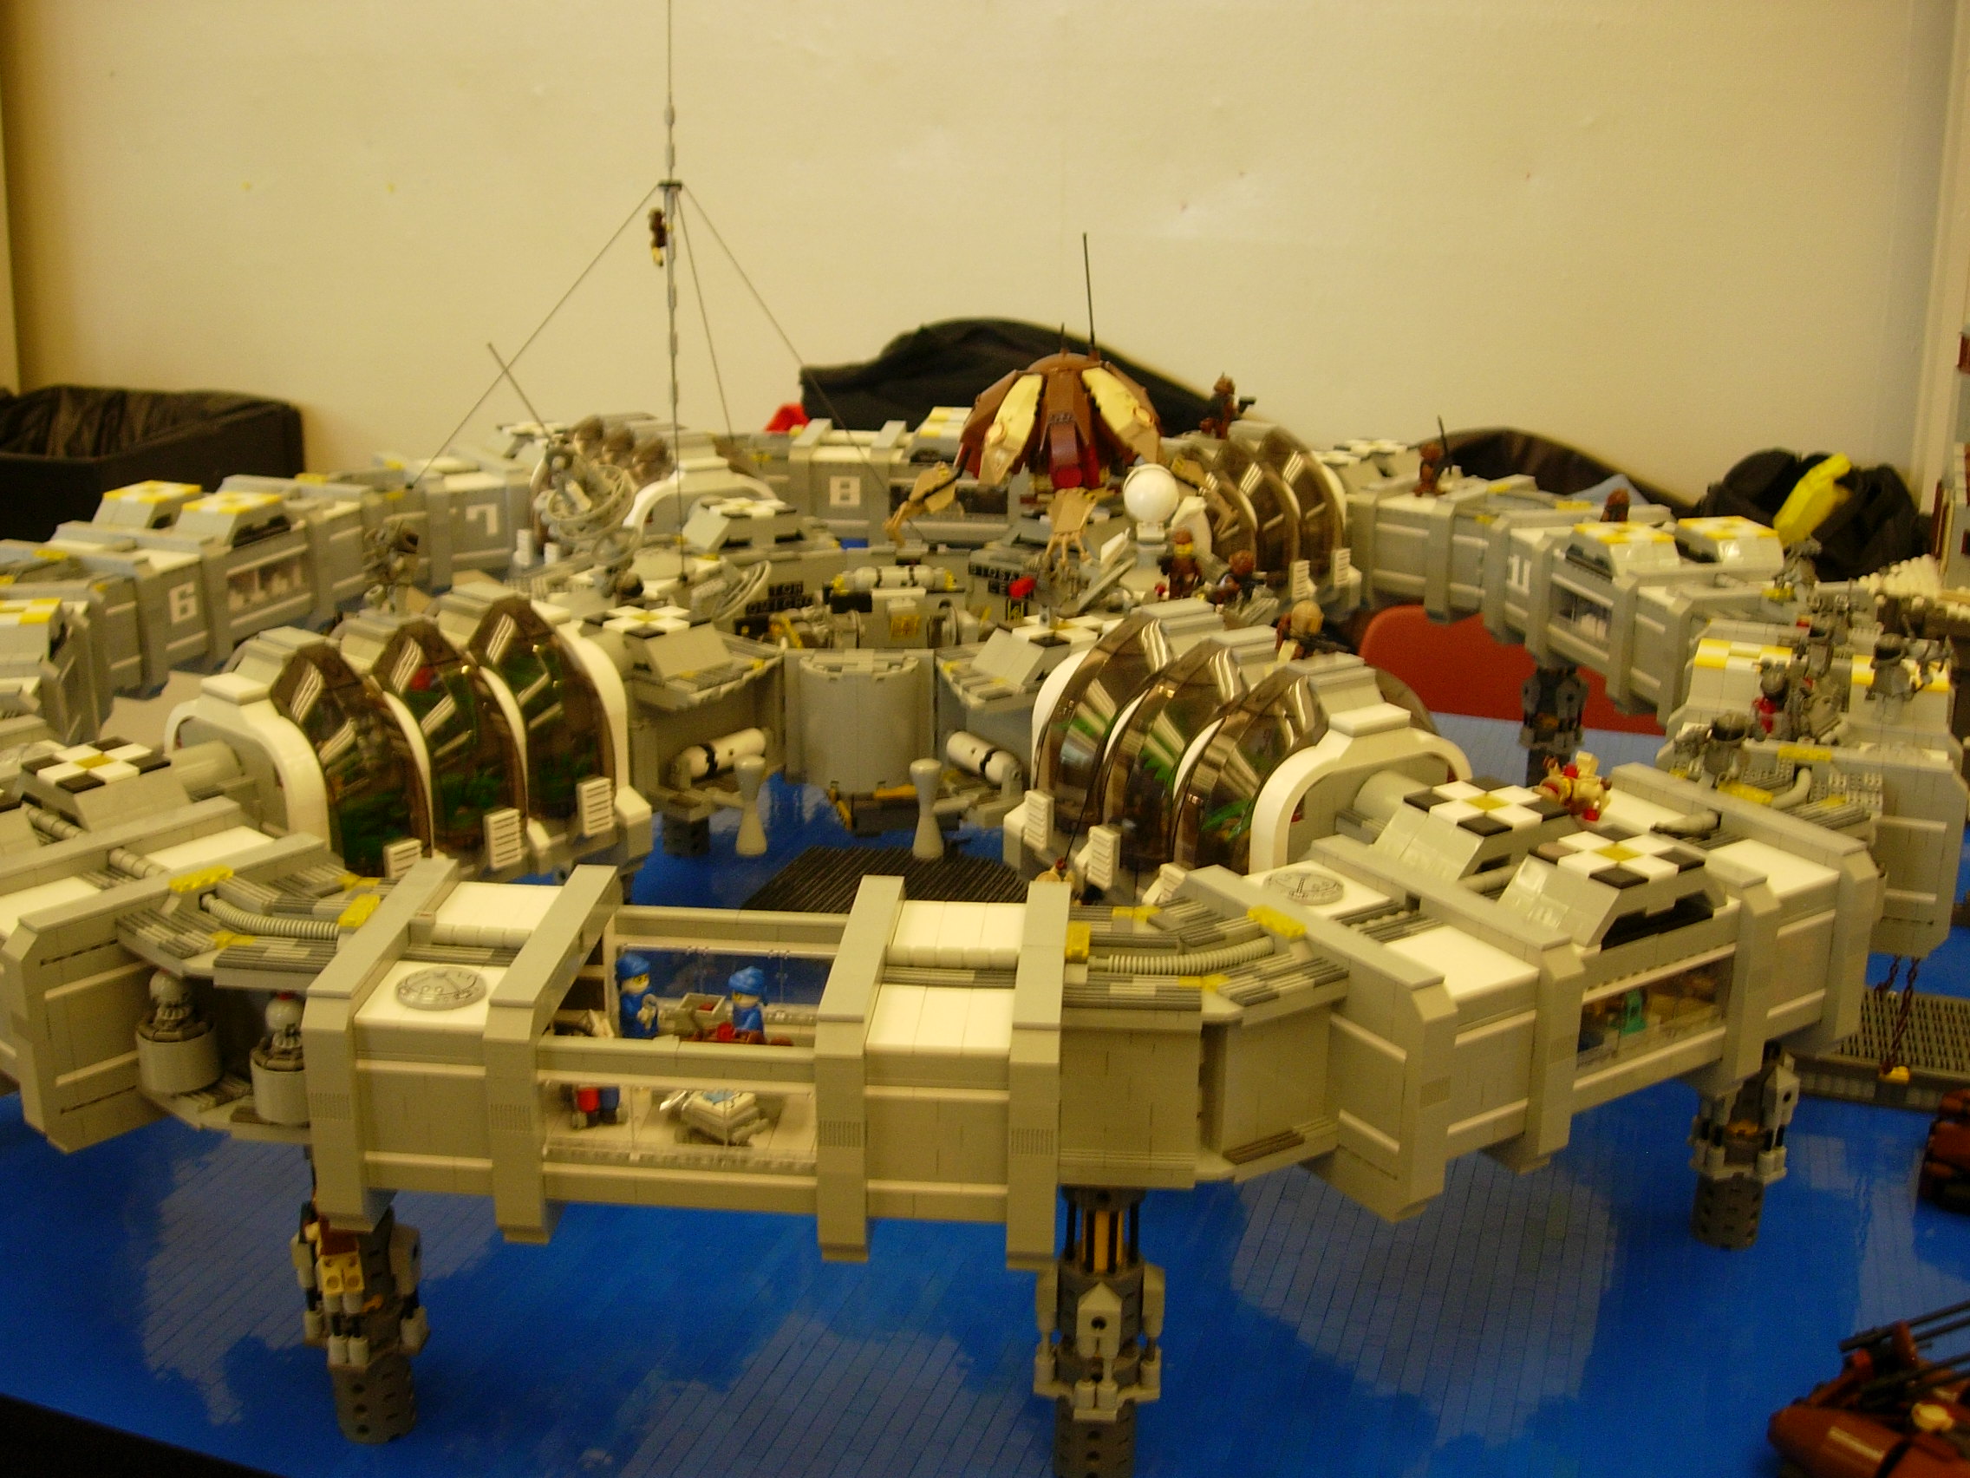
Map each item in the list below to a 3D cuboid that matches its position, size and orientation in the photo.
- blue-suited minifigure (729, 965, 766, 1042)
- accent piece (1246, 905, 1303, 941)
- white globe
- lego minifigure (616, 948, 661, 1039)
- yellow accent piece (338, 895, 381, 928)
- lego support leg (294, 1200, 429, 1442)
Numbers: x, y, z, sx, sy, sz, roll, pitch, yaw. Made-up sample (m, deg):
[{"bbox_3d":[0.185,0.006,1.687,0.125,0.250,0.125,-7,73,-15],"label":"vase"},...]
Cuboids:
[{"bbox_3d":[-0.088,0.107,0.806,0.019,0.043,0.025,-13,23,-36],"label":"blue-suited minifigure"},{"bbox_3d":[0.107,0.067,0.799,0.008,0.004,0.024,-11,22,-32],"label":"accent piece"},{"bbox_3d":[0.096,-0.141,1.243,0.033,0.033,0.033,2,19,4],"label":"white globe"},{"bbox_3d":[-0.132,0.103,0.815,0.019,0.043,0.025,15,23,36],"label":"lego minifigure"},{"bbox_3d":[-0.230,0.064,0.796,0.008,0.004,0.024,2,18,4],"label":"yellow accent piece"},{"bbox_3d":[-0.241,0.215,0.836,0.051,0.128,0.051,2,18,4],"label":"lego support leg"}]

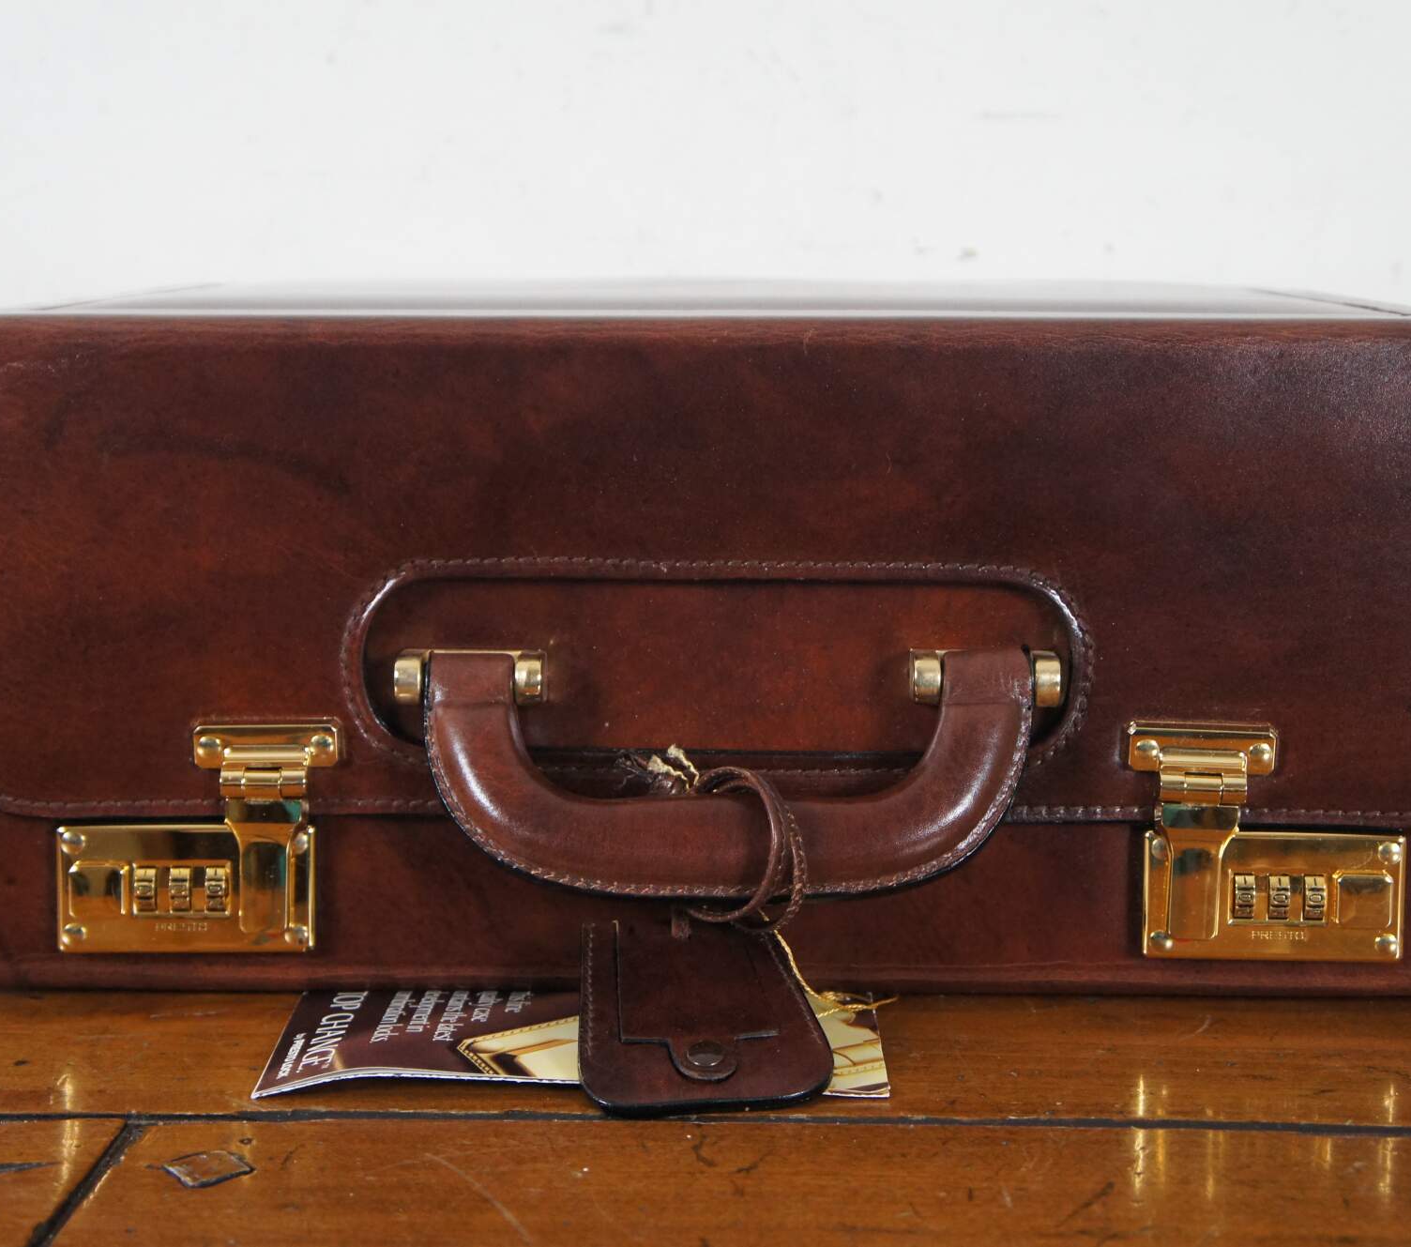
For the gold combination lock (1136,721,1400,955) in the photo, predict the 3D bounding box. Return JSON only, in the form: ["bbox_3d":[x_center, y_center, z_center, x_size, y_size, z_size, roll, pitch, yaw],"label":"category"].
[{"bbox_3d":[0.158,0.061,0.631,0.079,0.069,0.013,0,8,1],"label":"gold combination lock"}]

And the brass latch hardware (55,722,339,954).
[{"bbox_3d":[-0.144,0.061,0.635,0.078,0.066,0.013,0,8,1],"label":"brass latch hardware"}]

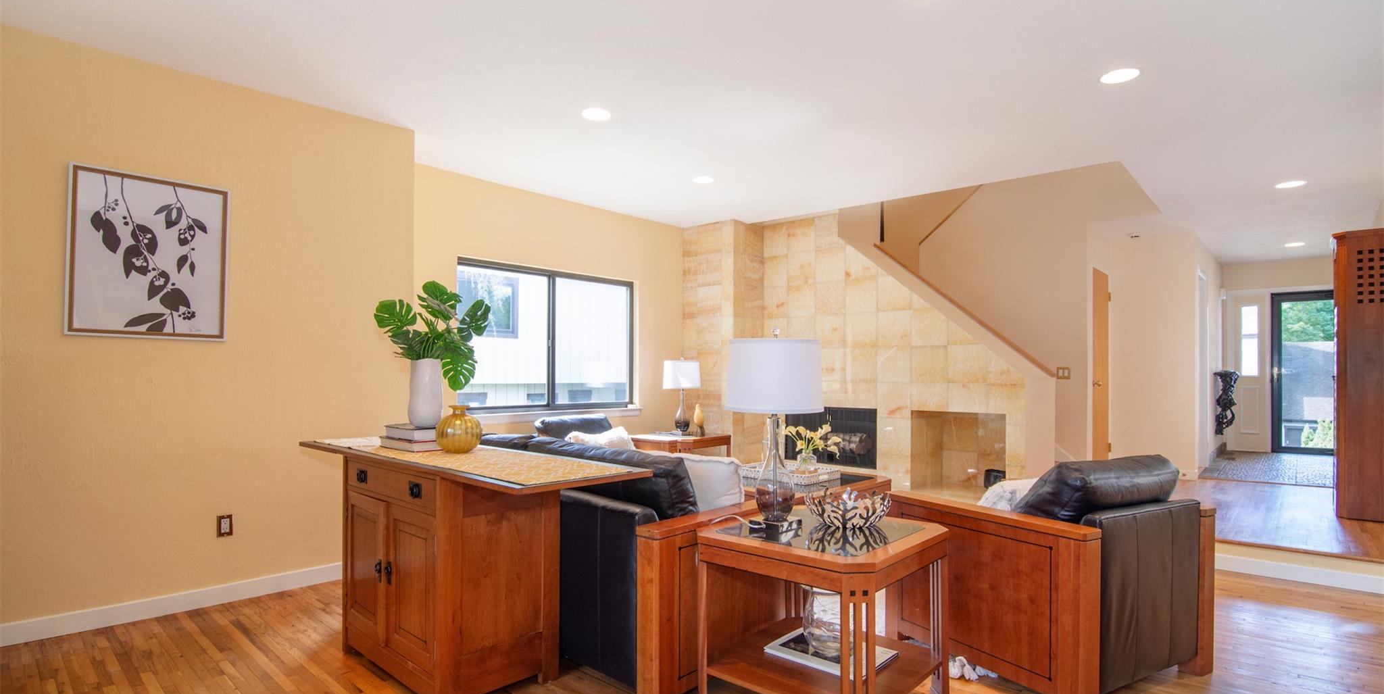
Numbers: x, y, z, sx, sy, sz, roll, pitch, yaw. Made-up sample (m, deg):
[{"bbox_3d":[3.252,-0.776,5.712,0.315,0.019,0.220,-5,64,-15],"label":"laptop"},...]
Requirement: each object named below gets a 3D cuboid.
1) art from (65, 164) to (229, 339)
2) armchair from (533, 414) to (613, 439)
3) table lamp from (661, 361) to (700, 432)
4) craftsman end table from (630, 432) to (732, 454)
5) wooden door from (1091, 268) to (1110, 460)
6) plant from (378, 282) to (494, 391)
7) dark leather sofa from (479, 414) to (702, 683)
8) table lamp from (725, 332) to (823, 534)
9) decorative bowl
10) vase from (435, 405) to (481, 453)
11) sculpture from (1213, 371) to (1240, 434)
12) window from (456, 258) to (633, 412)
[{"bbox_3d":[-2.675,-0.444,3.064,0.600,0.805,0.030,2,-3,-43],"label":"art"},{"bbox_3d":[-0.776,0.970,4.720,0.920,0.860,0.920,-2,-2,44],"label":"armchair"},{"bbox_3d":[-0.095,0.460,5.807,0.360,0.710,0.360,0,-2,0],"label":"table lamp"},{"bbox_3d":[-0.100,1.100,5.440,0.620,0.610,0.620,-2,-2,44],"label":"craftsman end table"},{"bbox_3d":[4.035,0.239,6.055,0.045,2.030,0.680,-2,-3,43],"label":"wooden door"},{"bbox_3d":[-1.143,-0.048,2.714,0.470,0.470,0.410,0,-2,0],"label":"plant"},{"bbox_3d":[-0.558,0.900,3.180,2.150,0.860,0.950,-2,-2,44],"label":"dark leather sofa"},{"bbox_3d":[0.308,0.297,2.255,0.362,0.727,0.362,0,-2,0],"label":"table lamp"},{"bbox_3d":[0.596,0.625,2.350,0.335,0.120,0.335,0,-2,0],"label":"decorative bowl"},{"bbox_3d":[-0.996,0.347,2.629,0.187,0.203,0.187,0,-2,0],"label":"vase"},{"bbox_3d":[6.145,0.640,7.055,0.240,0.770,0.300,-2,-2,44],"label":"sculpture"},{"bbox_3d":[-1.225,-0.066,5.380,0.100,1.200,1.760,-2,-2,44],"label":"window"}]

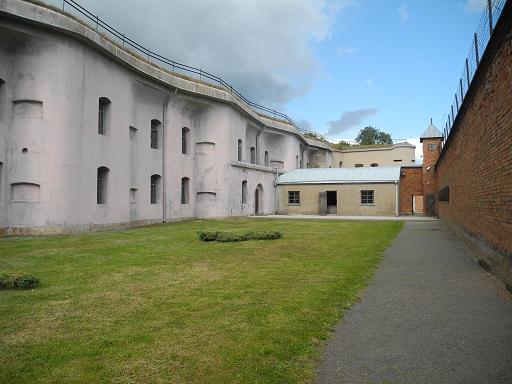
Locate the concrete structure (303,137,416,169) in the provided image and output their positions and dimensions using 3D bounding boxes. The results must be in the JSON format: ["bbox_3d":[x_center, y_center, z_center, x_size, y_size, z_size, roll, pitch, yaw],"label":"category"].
[{"bbox_3d":[16.032,-2.164,60.959,16.000,10.200,10.500,-1,-2,22],"label":"concrete structure"}]

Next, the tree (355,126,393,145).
[{"bbox_3d":[24.970,-8.666,88.283,8.200,10.500,8.200,0,-2,0],"label":"tree"}]

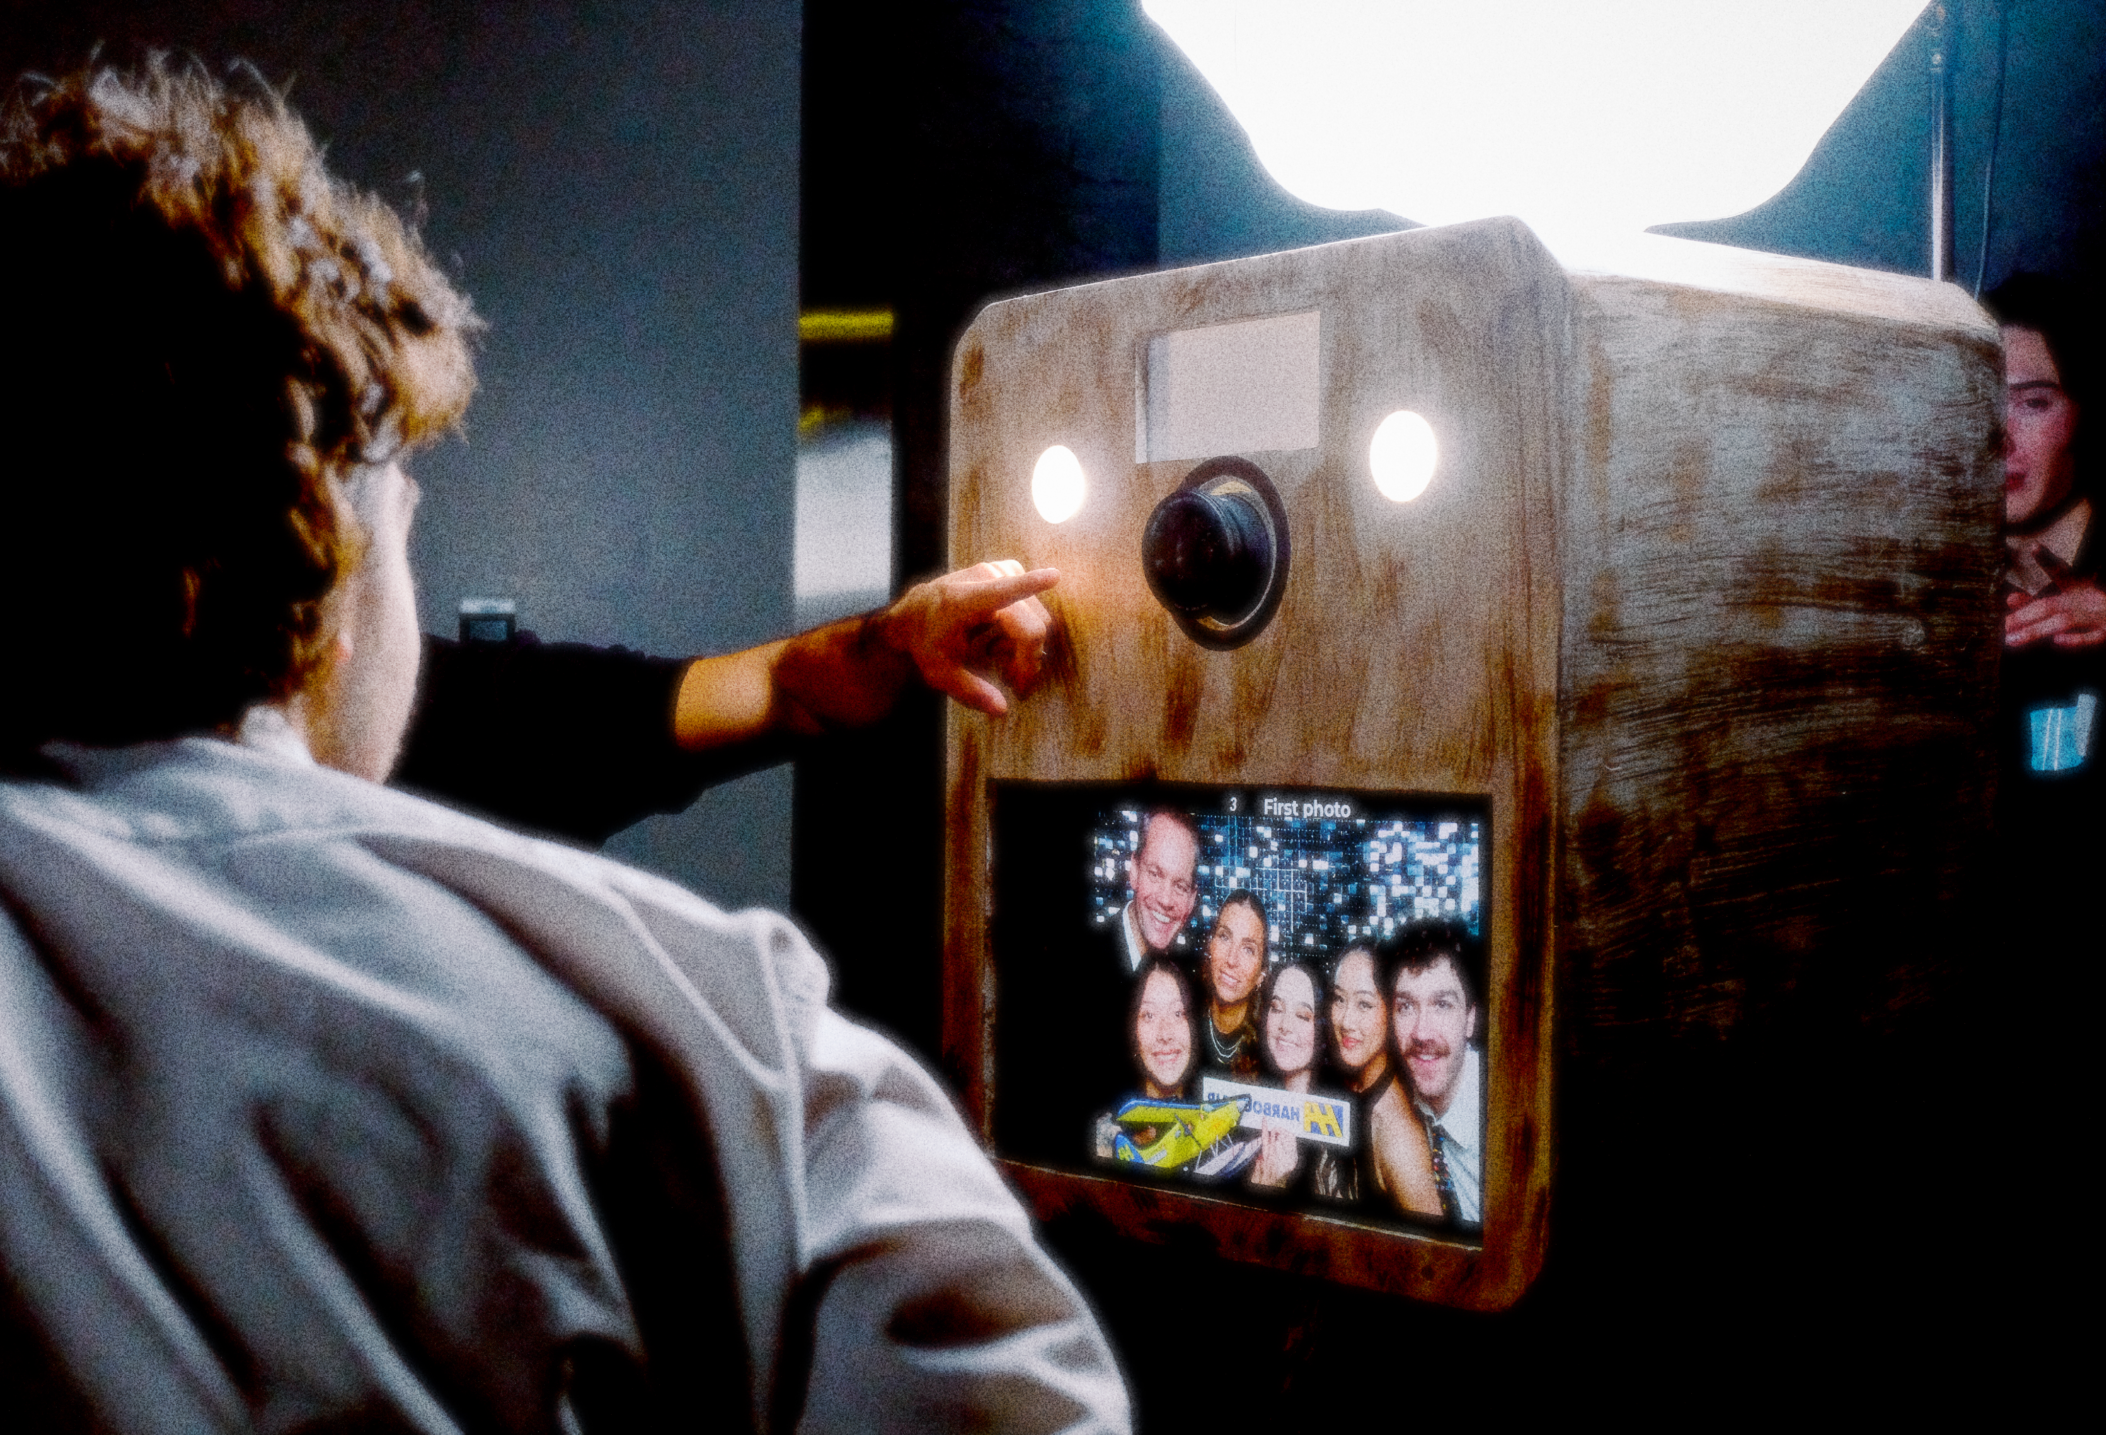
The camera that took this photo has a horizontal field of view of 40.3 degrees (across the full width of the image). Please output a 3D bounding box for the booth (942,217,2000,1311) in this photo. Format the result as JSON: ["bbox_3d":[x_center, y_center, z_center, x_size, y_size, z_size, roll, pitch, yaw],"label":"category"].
[{"bbox_3d":[0.269,0.028,1.929,0.435,0.618,0.551,1,0,-40],"label":"booth"}]

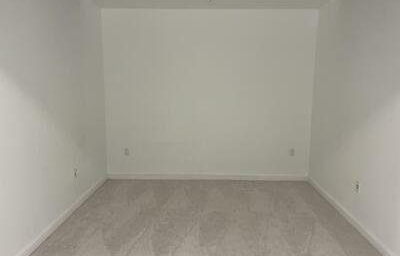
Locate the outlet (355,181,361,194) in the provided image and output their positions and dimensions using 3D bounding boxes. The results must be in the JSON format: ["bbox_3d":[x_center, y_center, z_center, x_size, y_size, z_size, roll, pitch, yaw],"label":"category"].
[{"bbox_3d":[1.575,0.596,3.009,0.010,0.116,0.072,1,8,1],"label":"outlet"}]

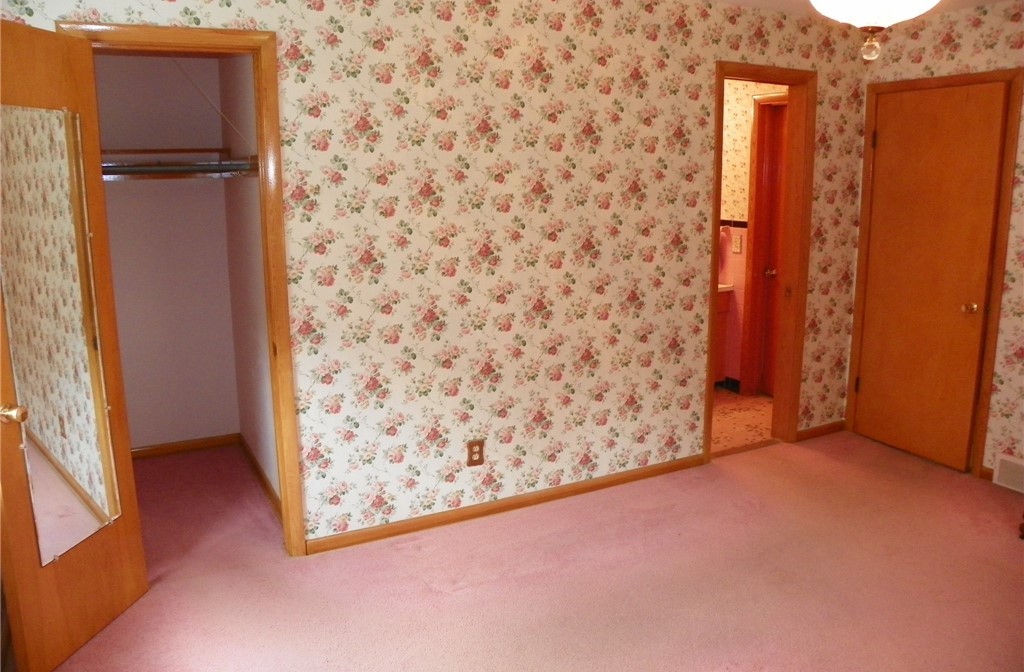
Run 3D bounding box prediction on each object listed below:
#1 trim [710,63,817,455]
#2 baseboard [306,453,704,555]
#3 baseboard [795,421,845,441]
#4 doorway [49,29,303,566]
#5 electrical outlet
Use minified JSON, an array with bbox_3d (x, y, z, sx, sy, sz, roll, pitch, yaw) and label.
[{"bbox_3d":[1.338,-0.378,4.236,0.735,2.127,0.135,-6,13,-27],"label":"trim"},{"bbox_3d":[0.094,0.789,3.723,2.170,0.068,0.018,-6,13,-27],"label":"baseboard"},{"bbox_3d":[1.886,0.585,4.643,0.410,0.068,0.018,-6,13,-27],"label":"baseboard"},{"bbox_3d":[-1.226,-0.071,2.923,0.719,2.100,0.135,-6,13,-27],"label":"doorway"},{"bbox_3d":[-0.165,0.540,3.535,0.079,0.119,0.010,-6,13,-27],"label":"electrical outlet"}]

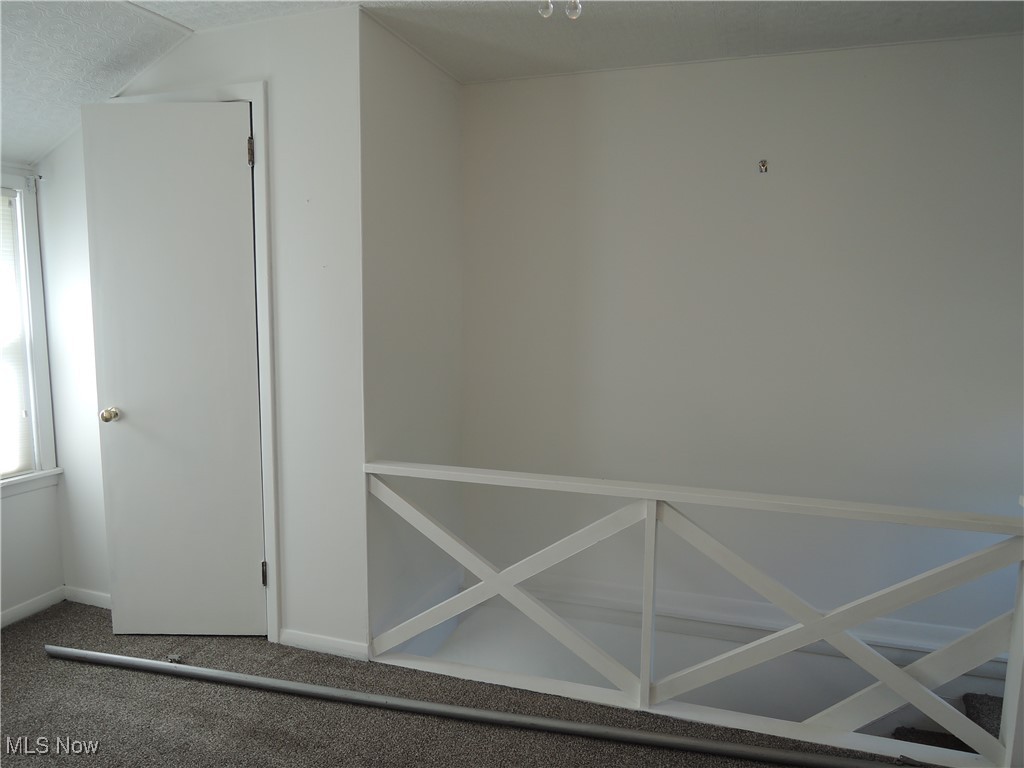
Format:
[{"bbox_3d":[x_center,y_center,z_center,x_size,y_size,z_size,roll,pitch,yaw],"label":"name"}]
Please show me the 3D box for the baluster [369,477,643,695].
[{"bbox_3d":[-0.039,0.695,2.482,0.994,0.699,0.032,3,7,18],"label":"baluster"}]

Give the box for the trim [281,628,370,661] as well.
[{"bbox_3d":[-0.711,0.989,2.690,0.379,0.062,0.016,3,7,18],"label":"trim"}]

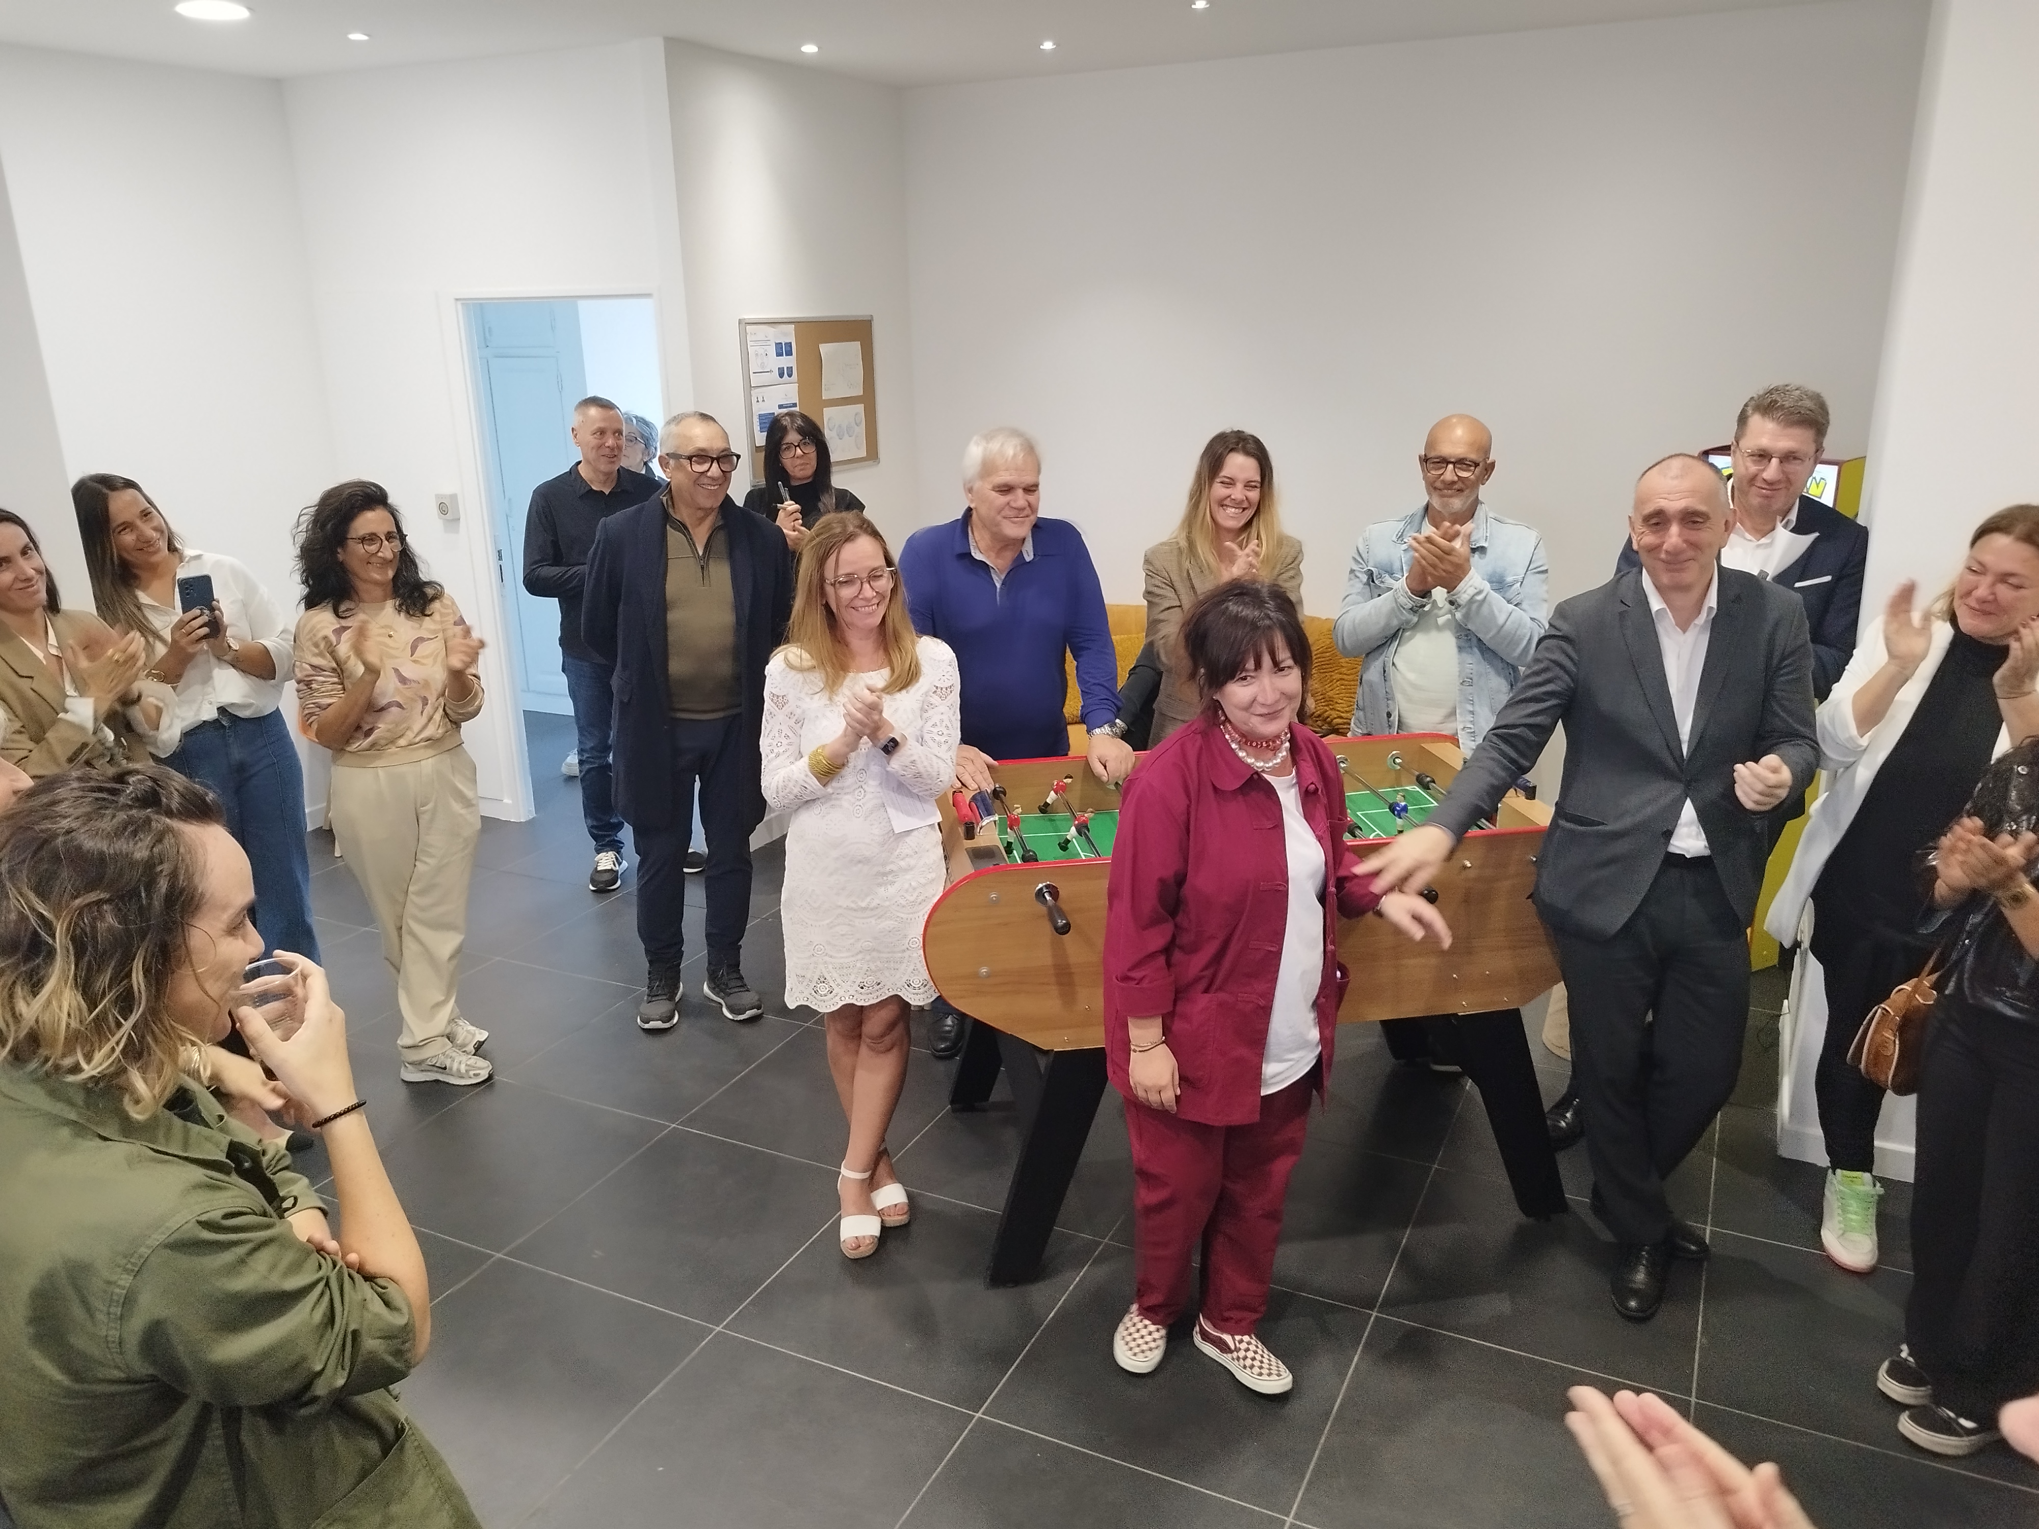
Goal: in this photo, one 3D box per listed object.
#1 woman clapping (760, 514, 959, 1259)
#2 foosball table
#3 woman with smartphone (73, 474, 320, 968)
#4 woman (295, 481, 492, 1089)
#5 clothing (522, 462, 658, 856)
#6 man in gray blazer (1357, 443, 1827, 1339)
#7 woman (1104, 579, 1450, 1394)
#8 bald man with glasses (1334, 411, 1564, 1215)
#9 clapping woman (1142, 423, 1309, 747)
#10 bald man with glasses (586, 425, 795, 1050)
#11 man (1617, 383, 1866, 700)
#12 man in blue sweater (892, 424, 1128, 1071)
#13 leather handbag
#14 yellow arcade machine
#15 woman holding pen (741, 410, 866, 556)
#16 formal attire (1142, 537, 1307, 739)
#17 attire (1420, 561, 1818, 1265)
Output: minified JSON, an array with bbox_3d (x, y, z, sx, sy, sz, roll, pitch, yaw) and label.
[{"bbox_3d":[-0.319,0.271,3.143,0.450,1.605,0.400,-4,17,-9],"label":"woman clapping"},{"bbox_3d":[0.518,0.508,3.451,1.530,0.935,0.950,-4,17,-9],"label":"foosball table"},{"bbox_3d":[-2.161,0.065,3.904,0.580,1.630,0.480,-11,20,-30],"label":"woman with smartphone"},{"bbox_3d":[-1.579,0.080,3.849,0.500,1.615,0.430,-16,22,-39],"label":"woman"},{"bbox_3d":[-1.468,-0.327,5.301,0.520,1.400,0.340,-11,20,-30],"label":"clothing"},{"bbox_3d":[1.137,0.225,3.003,0.850,1.710,0.500,6,18,22],"label":"man in gray blazer"},{"bbox_3d":[0.446,0.404,2.795,0.640,1.520,0.430,-10,19,-27],"label":"woman"},{"bbox_3d":[1.123,-0.037,3.865,0.570,1.710,0.420,4,18,16],"label":"bald man with glasses"},{"bbox_3d":[0.573,-0.076,4.110,0.460,1.665,0.380,0,17,3],"label":"clapping woman"},{"bbox_3d":[-0.946,-0.112,4.234,0.570,1.730,0.400,-6,18,-16],"label":"bald man with glasses"},{"bbox_3d":[1.631,0.020,3.499,0.560,1.790,0.420,5,18,21],"label":"man"},{"bbox_3d":[-0.015,0.002,3.816,0.580,1.715,0.520,-3,17,-4],"label":"man in blue sweater"},{"bbox_3d":[1.647,0.483,2.709,0.240,0.235,0.120,-7,18,-19],"label":"leather handbag"},{"bbox_3d":[2.284,-0.194,4.577,0.560,1.550,0.480,-11,19,-29],"label":"yellow arcade machine"},{"bbox_3d":[-0.773,-0.448,5.444,0.460,1.660,0.400,-5,17,-13],"label":"woman holding pen"},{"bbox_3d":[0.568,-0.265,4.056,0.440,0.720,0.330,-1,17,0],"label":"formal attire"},{"bbox_3d":[1.201,0.328,2.968,0.670,1.450,0.460,4,18,17],"label":"attire"}]

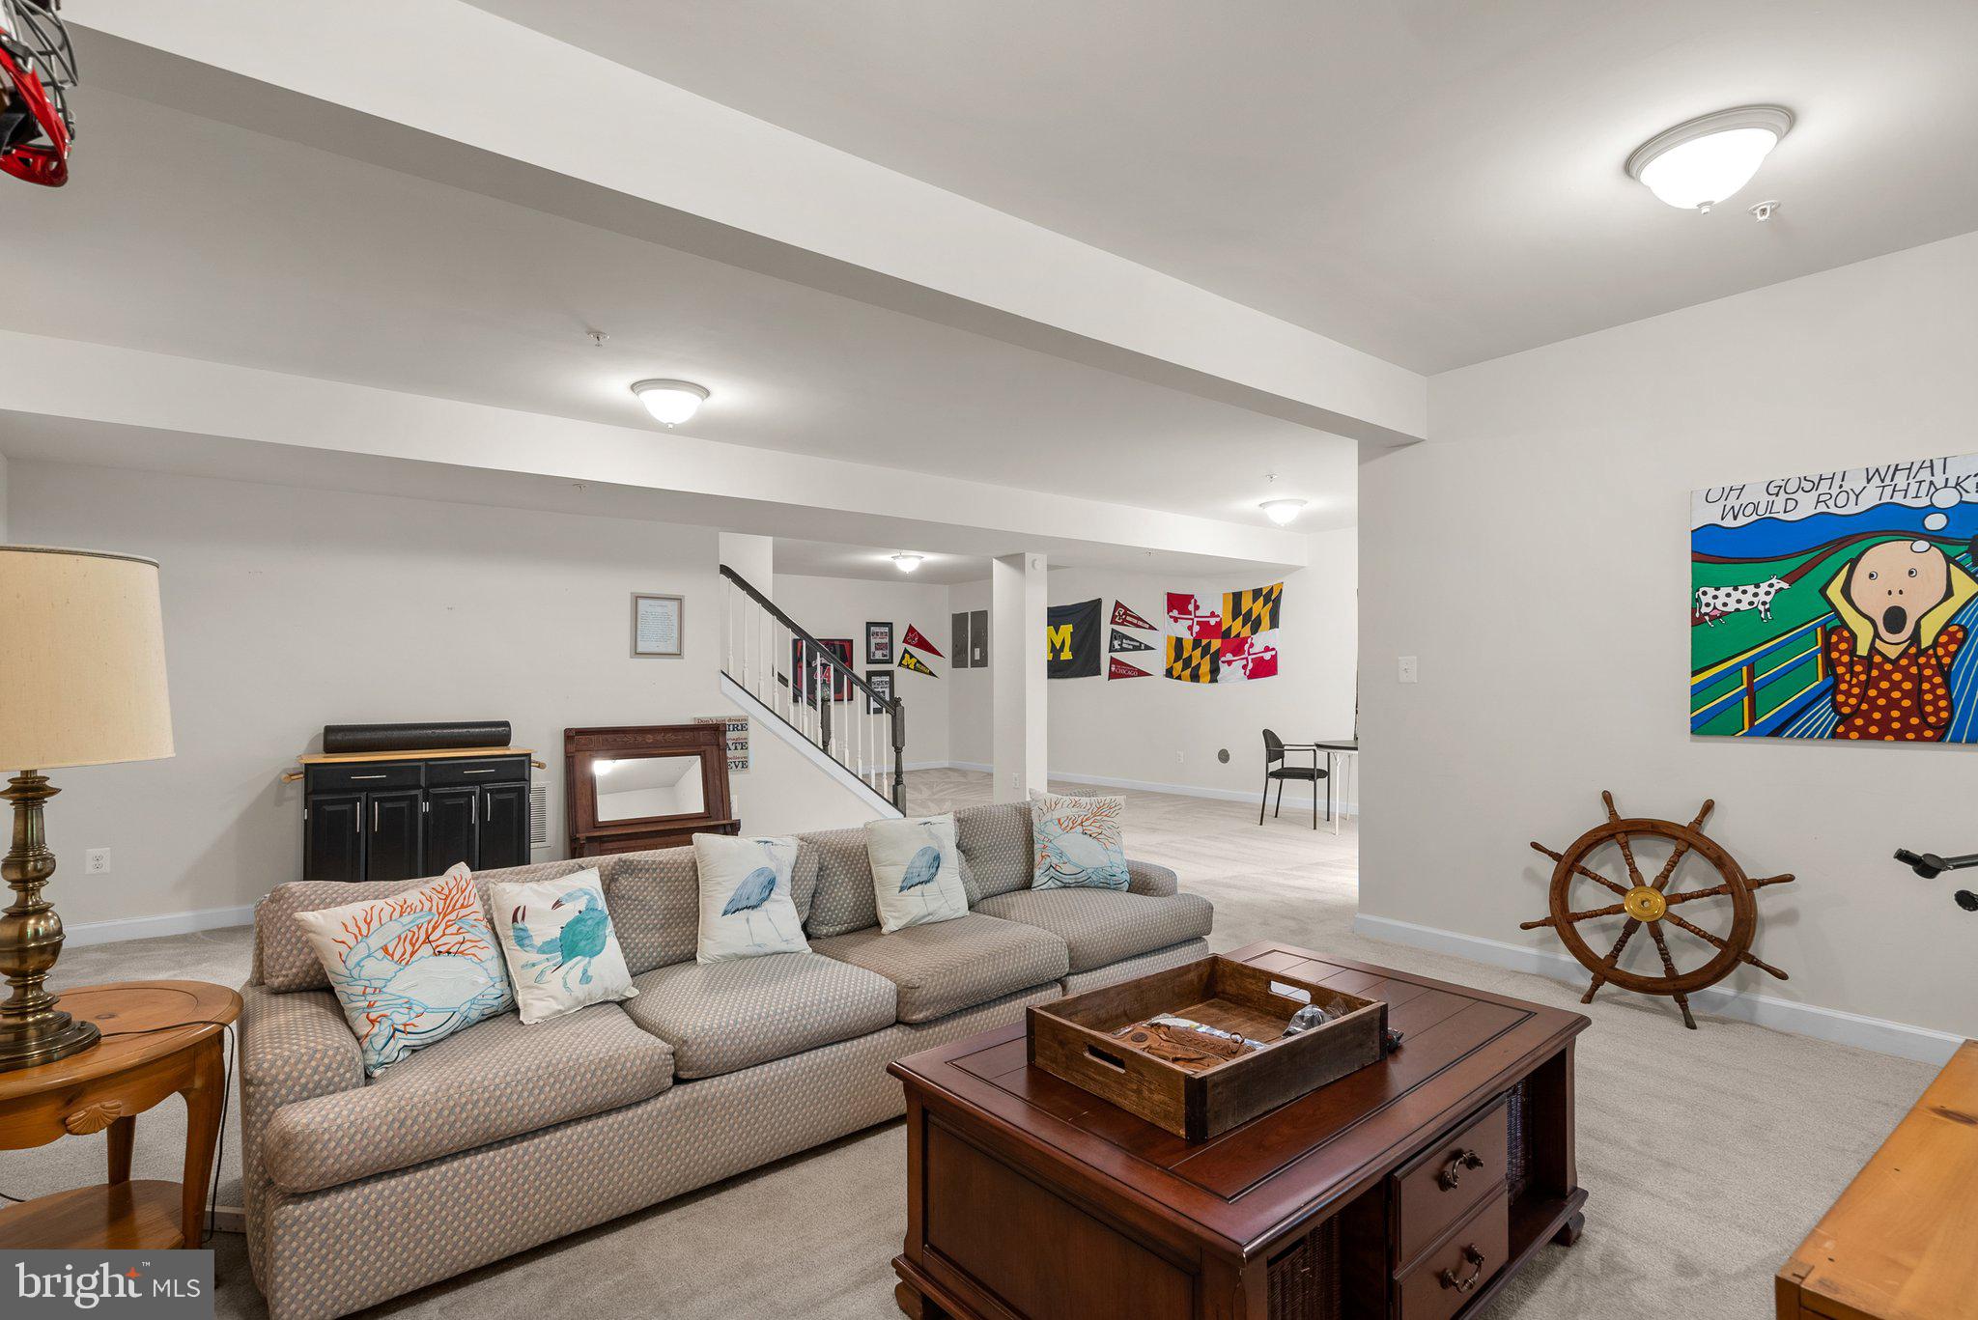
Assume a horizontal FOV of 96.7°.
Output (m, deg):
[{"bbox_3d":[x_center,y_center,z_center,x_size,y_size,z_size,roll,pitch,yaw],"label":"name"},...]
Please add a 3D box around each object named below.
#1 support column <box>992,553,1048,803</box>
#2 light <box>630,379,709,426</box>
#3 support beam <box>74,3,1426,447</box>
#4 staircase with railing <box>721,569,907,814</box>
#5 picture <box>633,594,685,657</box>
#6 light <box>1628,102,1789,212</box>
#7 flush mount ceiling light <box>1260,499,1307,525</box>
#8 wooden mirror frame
[{"bbox_3d":[0.270,0.252,7.246,0.232,2.205,0.387,1,-2,-37],"label":"support column"},{"bbox_3d":[-1.516,-1.198,4.194,0.345,0.165,0.345,0,-1,-37],"label":"light"},{"bbox_3d":[0.053,-1.179,2.734,4.750,0.293,0.203,0,-1,-37],"label":"support beam"},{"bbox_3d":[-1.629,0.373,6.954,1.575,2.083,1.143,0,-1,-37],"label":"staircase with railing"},{"bbox_3d":[-2.188,-0.224,5.837,0.333,0.409,0.025,0,-1,-37],"label":"picture"},{"bbox_3d":[1.877,-1.258,2.300,0.345,0.165,0.345,0,-1,-37],"label":"light"},{"bbox_3d":[2.331,-1.154,6.927,0.345,0.165,0.345,0,-1,0],"label":"flush mount ceiling light"},{"bbox_3d":[-2.136,0.904,5.706,1.029,0.978,0.150,0,-8,-37],"label":"wooden mirror frame"}]

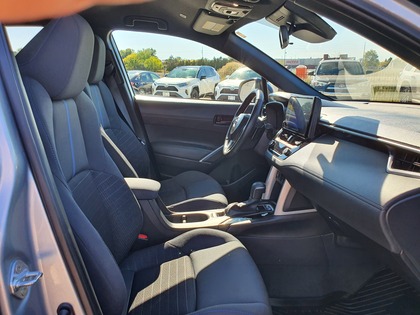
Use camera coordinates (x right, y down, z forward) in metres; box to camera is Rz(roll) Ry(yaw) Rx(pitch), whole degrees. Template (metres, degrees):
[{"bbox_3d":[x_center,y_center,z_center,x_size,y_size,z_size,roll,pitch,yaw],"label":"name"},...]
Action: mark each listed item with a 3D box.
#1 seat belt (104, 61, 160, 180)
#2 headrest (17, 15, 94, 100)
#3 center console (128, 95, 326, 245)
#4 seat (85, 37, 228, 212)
[{"bbox_3d":[-0.424,-0.192,1.796,0.100,0.740,0.110,-19,16,-1],"label":"seat belt"},{"bbox_3d":[-0.334,-0.232,0.755,0.130,0.200,0.260,-2,15,-6],"label":"headrest"},{"bbox_3d":[0.006,0.057,1.242,0.830,0.590,0.270,-2,15,-6],"label":"center console"},{"bbox_3d":[-0.280,-0.071,1.552,0.770,1.000,0.530,-2,15,-6],"label":"seat"}]

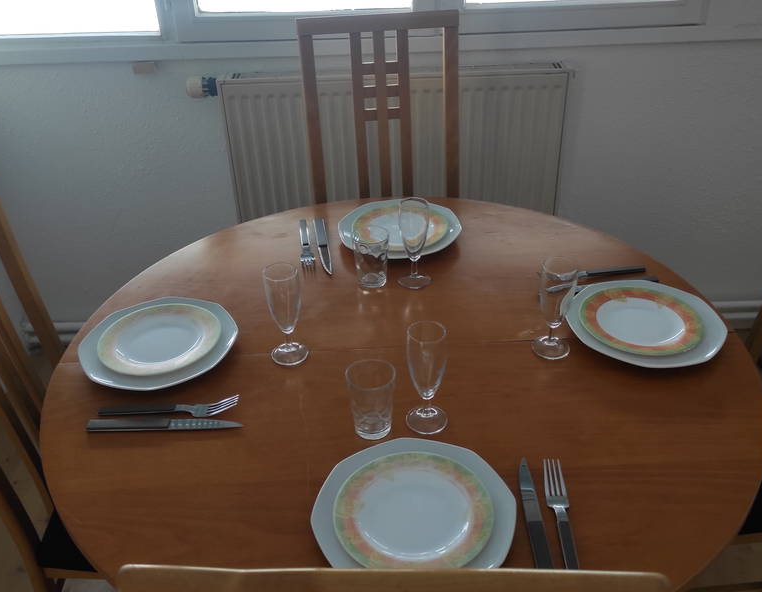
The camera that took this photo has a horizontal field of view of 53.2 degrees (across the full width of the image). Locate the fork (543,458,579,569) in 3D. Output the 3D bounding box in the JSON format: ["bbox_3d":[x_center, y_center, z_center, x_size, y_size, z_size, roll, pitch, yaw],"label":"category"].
[{"bbox_3d":[0.224,0.281,0.928,0.027,0.022,0.211,0,34,3],"label":"fork"}]

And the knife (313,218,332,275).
[{"bbox_3d":[-0.112,-0.101,1.520,0.020,0.010,0.223,-7,34,-7],"label":"knife"}]

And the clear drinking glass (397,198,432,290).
[{"bbox_3d":[0.061,-0.094,1.368,0.060,0.156,0.060,-2,34,0],"label":"clear drinking glass"}]

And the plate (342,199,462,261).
[{"bbox_3d":[0.039,-0.133,1.564,0.251,0.023,0.251,-2,33,0],"label":"plate"}]

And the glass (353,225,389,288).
[{"bbox_3d":[-0.019,-0.069,1.401,0.067,0.099,0.067,-2,33,0],"label":"glass"}]

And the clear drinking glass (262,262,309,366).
[{"bbox_3d":[-0.150,0.029,1.194,0.060,0.156,0.060,-2,34,0],"label":"clear drinking glass"}]

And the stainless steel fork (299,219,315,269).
[{"bbox_3d":[-0.148,-0.108,1.524,0.026,0.020,0.206,-7,34,-7],"label":"stainless steel fork"}]

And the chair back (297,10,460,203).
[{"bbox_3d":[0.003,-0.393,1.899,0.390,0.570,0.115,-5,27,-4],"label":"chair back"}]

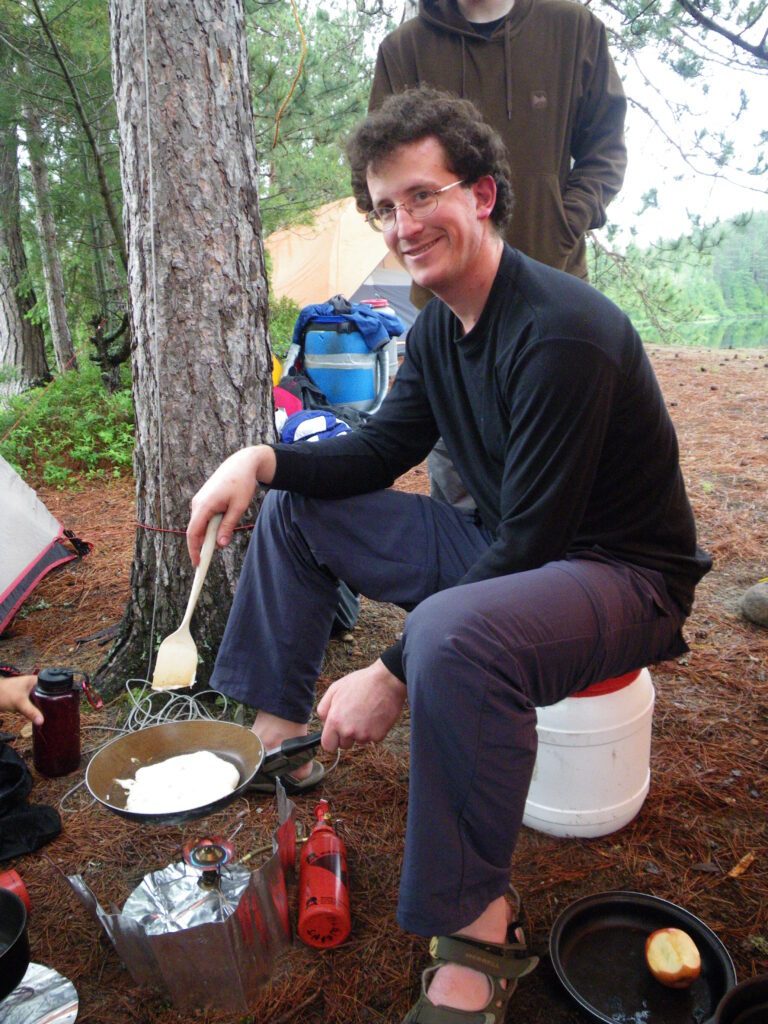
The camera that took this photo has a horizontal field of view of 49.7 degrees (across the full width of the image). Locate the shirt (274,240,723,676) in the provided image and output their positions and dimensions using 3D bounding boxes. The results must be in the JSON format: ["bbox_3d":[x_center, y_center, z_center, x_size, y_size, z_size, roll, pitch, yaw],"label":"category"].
[{"bbox_3d":[0.211,-0.119,1.315,0.690,0.576,0.561,-4,15,-17],"label":"shirt"}]

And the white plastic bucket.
[{"bbox_3d":[0.338,0.389,1.515,0.286,0.298,0.286,-4,17,1],"label":"white plastic bucket"}]

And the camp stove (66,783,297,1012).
[{"bbox_3d":[-0.278,0.549,1.187,0.305,0.188,0.225,0,14,0],"label":"camp stove"}]

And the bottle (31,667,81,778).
[{"bbox_3d":[-0.648,0.414,1.644,0.090,0.214,0.090,6,14,0],"label":"bottle"}]

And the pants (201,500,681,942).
[{"bbox_3d":[0.130,0.230,1.396,0.793,0.485,0.683,-4,14,-16],"label":"pants"}]

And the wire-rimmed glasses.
[{"bbox_3d":[0.064,-0.450,1.215,0.134,0.042,0.140,-8,20,39],"label":"wire-rimmed glasses"}]

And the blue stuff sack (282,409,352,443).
[{"bbox_3d":[-0.306,-0.373,3.750,0.330,0.200,0.240,0,14,0],"label":"blue stuff sack"}]

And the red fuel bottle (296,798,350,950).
[{"bbox_3d":[-0.098,0.562,1.345,0.076,0.078,0.301,-1,15,-5],"label":"red fuel bottle"}]

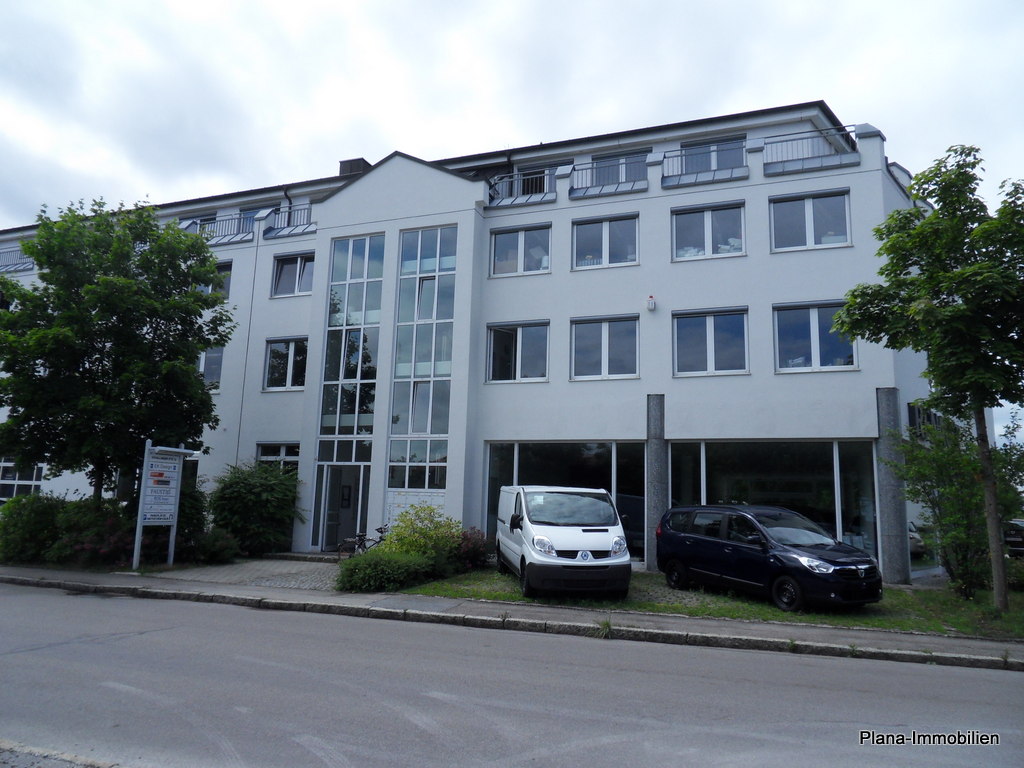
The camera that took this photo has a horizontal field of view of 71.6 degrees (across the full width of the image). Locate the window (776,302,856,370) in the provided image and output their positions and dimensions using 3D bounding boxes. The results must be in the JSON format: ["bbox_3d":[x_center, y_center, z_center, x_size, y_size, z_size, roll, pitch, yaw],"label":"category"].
[{"bbox_3d":[7.826,-1.197,18.314,2.000,1.879,0.160,-2,-11,20],"label":"window"}]

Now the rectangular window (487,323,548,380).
[{"bbox_3d":[0.150,-0.851,19.304,1.830,1.700,0.170,-2,-10,20],"label":"rectangular window"}]

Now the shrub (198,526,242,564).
[{"bbox_3d":[-7.257,3.994,17.782,0.969,0.834,1.000,5,-10,-21],"label":"shrub"}]

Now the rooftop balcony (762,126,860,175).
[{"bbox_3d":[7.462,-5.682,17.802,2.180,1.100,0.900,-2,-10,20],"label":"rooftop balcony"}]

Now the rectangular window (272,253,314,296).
[{"bbox_3d":[-6.745,-3.445,22.319,1.830,1.480,0.170,-2,-10,20],"label":"rectangular window"}]

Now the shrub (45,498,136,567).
[{"bbox_3d":[-10.166,3.537,17.293,1.914,1.479,1.600,7,-11,-29],"label":"shrub"}]

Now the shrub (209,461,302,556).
[{"bbox_3d":[-6.938,3.360,19.493,2.100,2.500,1.800,-2,-10,20],"label":"shrub"}]

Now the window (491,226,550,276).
[{"bbox_3d":[0.269,-4.032,21.628,2.000,1.619,0.160,-2,-11,20],"label":"window"}]

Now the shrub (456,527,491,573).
[{"bbox_3d":[-0.962,3.858,16.703,0.850,1.050,0.800,1,-9,0],"label":"shrub"}]

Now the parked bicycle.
[{"bbox_3d":[-2.966,3.581,15.385,1.750,1.060,0.600,-2,-10,20],"label":"parked bicycle"}]

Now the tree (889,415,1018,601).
[{"bbox_3d":[8.871,2.413,14.198,2.300,3.467,2.300,-4,-11,31],"label":"tree"}]

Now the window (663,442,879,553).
[{"bbox_3d":[6.592,3.051,18.187,5.070,3.240,0.200,-2,-11,20],"label":"window"}]

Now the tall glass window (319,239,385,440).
[{"bbox_3d":[-4.586,-1.380,20.386,1.790,6.000,0.170,-2,-10,20],"label":"tall glass window"}]

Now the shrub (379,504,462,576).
[{"bbox_3d":[-1.887,3.304,14.918,1.736,1.523,1.400,3,-10,-7],"label":"shrub"}]

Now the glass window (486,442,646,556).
[{"bbox_3d":[1.368,3.056,18.725,4.365,3.065,0.180,-2,-11,20],"label":"glass window"}]

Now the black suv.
[{"bbox_3d":[4.743,3.239,13.633,1.800,1.680,4.500,6,-10,-27],"label":"black suv"}]

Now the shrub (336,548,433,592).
[{"bbox_3d":[-2.355,3.553,13.729,1.350,0.700,1.800,-2,-11,20],"label":"shrub"}]

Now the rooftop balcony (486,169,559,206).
[{"bbox_3d":[0.531,-5.960,22.531,2.282,1.328,1.400,-2,-11,20],"label":"rooftop balcony"}]

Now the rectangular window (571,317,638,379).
[{"bbox_3d":[2.645,-1.014,20.189,2.000,1.879,0.160,-2,-11,20],"label":"rectangular window"}]

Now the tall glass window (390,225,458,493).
[{"bbox_3d":[-2.700,-0.845,21.662,1.980,8.180,0.200,-2,-11,20],"label":"tall glass window"}]

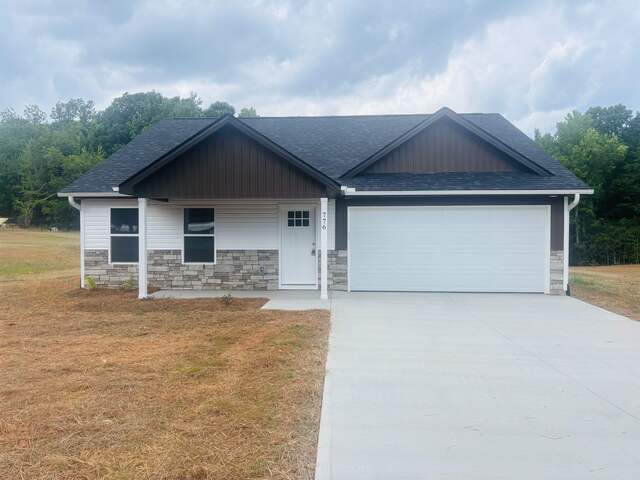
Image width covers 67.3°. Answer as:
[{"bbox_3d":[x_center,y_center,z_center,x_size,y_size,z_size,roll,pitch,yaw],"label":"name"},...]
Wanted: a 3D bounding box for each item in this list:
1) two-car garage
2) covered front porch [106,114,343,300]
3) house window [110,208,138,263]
[{"bbox_3d":[3.241,0.233,12.240,4.974,2.166,0.100,0,1,4],"label":"two-car garage"},{"bbox_3d":[-1.993,-0.749,11.668,5.073,4.167,1.800,0,1,4],"label":"covered front porch"},{"bbox_3d":[-5.190,-0.115,12.830,0.900,1.514,0.100,0,1,4],"label":"house window"}]

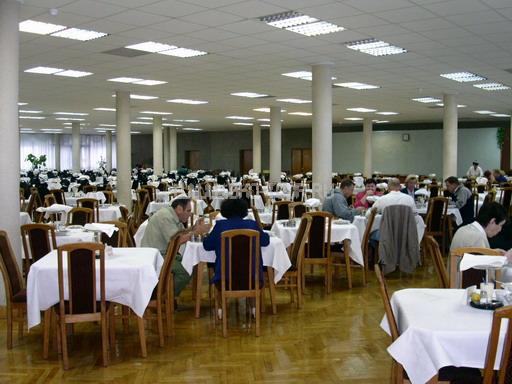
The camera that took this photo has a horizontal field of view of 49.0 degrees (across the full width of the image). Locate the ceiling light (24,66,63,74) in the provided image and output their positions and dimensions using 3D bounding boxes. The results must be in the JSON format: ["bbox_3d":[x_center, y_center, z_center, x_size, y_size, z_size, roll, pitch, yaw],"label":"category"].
[{"bbox_3d":[-3.723,-2.127,9.858,0.590,0.070,0.590,3,5,40],"label":"ceiling light"}]

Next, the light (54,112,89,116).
[{"bbox_3d":[-6.476,-2.759,19.883,0.580,0.070,1.170,3,5,40],"label":"light"}]

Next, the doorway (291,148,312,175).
[{"bbox_3d":[2.407,-1.202,28.929,1.420,2.100,0.150,3,5,40],"label":"doorway"}]

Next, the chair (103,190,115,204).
[{"bbox_3d":[-2.940,0.481,10.857,0.430,0.980,0.500,0,3,-6],"label":"chair"}]

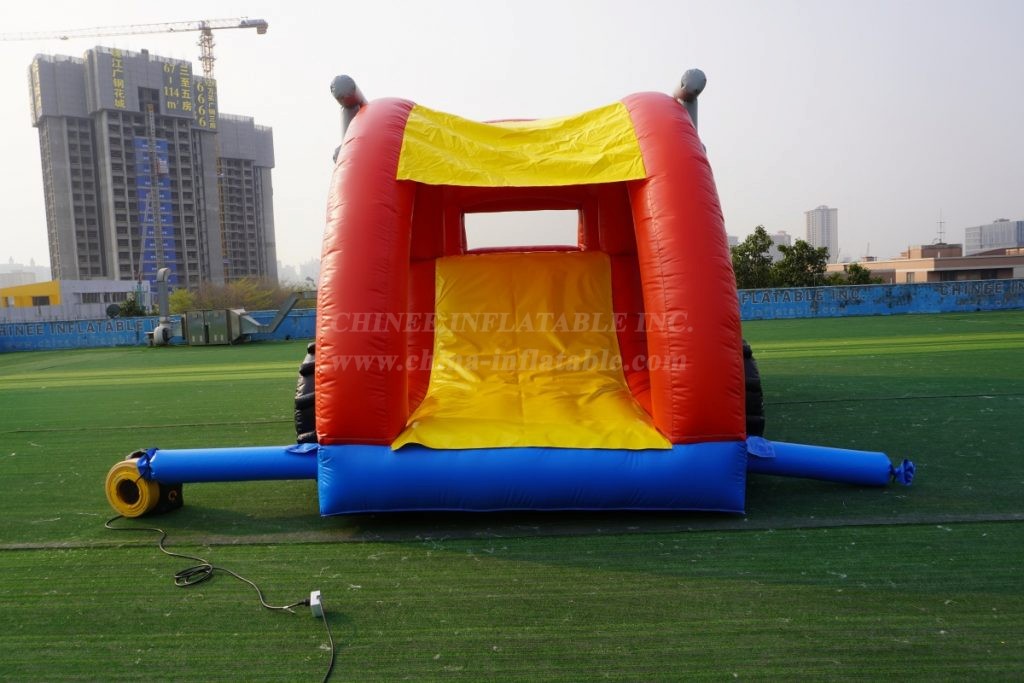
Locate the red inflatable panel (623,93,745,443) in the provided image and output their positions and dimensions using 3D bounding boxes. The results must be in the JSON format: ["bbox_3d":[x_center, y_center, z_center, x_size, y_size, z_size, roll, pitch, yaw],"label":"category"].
[{"bbox_3d":[1.200,-0.542,5.079,0.800,2.490,0.650,-2,3,3],"label":"red inflatable panel"}]

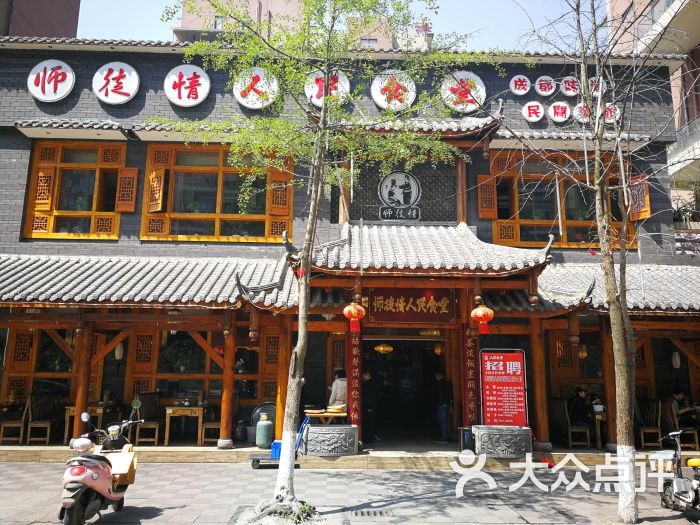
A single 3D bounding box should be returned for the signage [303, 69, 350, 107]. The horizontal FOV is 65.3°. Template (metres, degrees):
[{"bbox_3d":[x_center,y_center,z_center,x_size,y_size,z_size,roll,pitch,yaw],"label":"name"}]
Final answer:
[{"bbox_3d":[-0.558,-4.290,13.582,1.133,1.133,0.120,1,-11,-2],"label":"signage"}]

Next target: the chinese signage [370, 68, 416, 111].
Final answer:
[{"bbox_3d":[1.090,-4.266,13.627,1.117,1.119,0.110,1,-11,-2],"label":"chinese signage"}]

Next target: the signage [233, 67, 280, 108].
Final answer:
[{"bbox_3d":[-2.314,-4.284,13.515,1.123,1.123,0.120,1,-11,-2],"label":"signage"}]

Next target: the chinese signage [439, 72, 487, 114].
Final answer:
[{"bbox_3d":[2.835,-4.253,13.702,1.167,1.167,0.120,1,-11,-2],"label":"chinese signage"}]

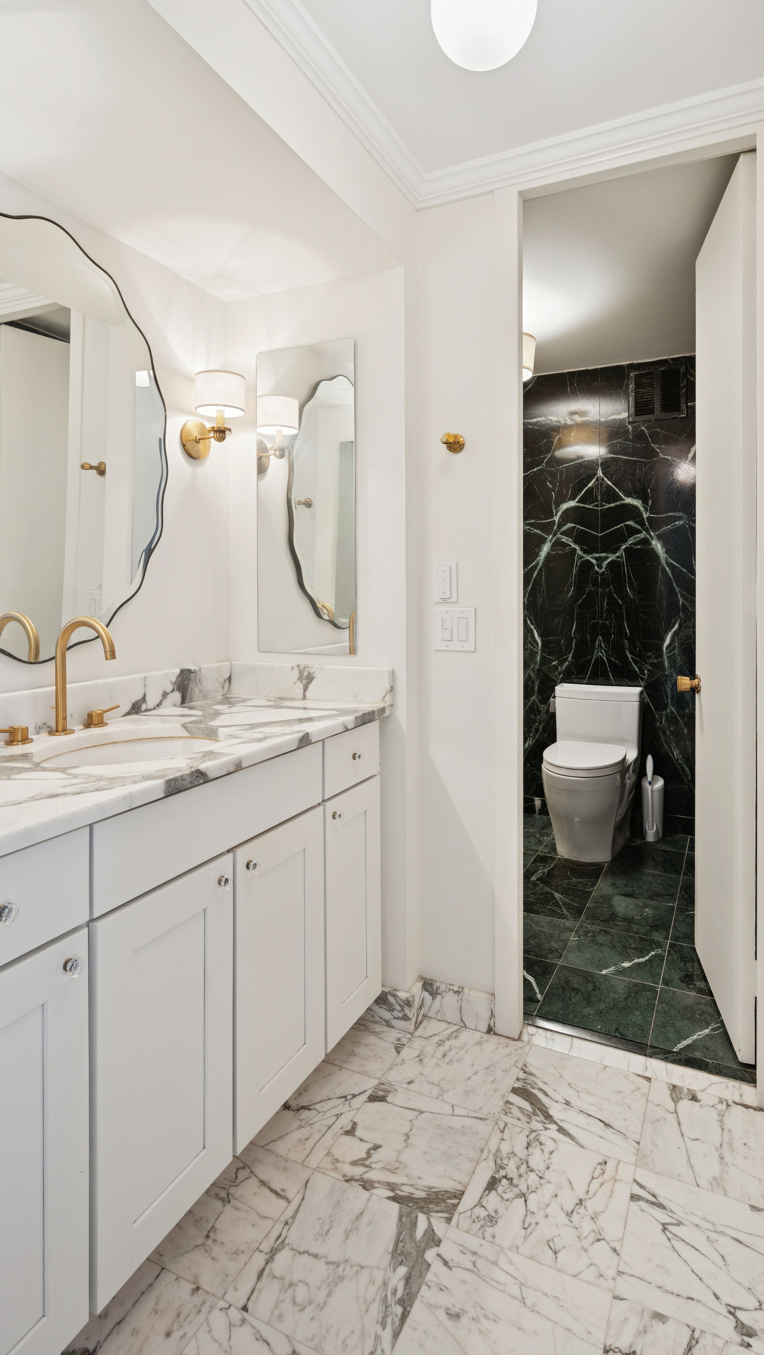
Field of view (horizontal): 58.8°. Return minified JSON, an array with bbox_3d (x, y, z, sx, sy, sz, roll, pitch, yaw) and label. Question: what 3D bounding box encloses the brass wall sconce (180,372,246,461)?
[{"bbox_3d":[-0.492,-0.773,2.016,0.181,0.234,0.150,2,4,27],"label":"brass wall sconce"}]

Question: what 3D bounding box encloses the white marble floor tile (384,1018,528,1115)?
[{"bbox_3d":[0.197,1.012,1.774,0.305,0.010,0.299,3,7,27],"label":"white marble floor tile"}]

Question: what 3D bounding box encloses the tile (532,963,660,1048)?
[{"bbox_3d":[0.644,0.959,2.002,0.303,0.010,0.305,3,7,27],"label":"tile"}]

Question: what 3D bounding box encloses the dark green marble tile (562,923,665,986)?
[{"bbox_3d":[0.785,0.929,2.274,0.305,0.010,0.308,3,7,27],"label":"dark green marble tile"}]

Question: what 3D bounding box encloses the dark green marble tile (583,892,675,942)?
[{"bbox_3d":[0.924,0.892,2.530,0.305,0.012,0.305,3,7,27],"label":"dark green marble tile"}]

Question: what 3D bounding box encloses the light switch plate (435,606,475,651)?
[{"bbox_3d":[0.209,-0.137,1.938,0.122,0.124,0.008,2,5,27],"label":"light switch plate"}]

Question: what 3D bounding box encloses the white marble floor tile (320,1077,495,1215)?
[{"bbox_3d":[0.064,1.053,1.522,0.305,0.012,0.305,3,7,27],"label":"white marble floor tile"}]

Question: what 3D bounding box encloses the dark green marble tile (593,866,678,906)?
[{"bbox_3d":[1.068,0.867,2.823,0.309,0.010,0.305,3,7,27],"label":"dark green marble tile"}]

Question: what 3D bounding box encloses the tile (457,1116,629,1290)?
[{"bbox_3d":[0.341,1.069,1.393,0.305,0.012,0.305,3,7,27],"label":"tile"}]

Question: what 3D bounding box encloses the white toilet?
[{"bbox_3d":[0.970,0.436,3.184,0.410,0.725,0.710,3,7,27],"label":"white toilet"}]

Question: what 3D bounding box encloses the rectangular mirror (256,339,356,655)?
[{"bbox_3d":[-0.235,-0.539,2.053,0.355,0.930,0.015,2,5,27],"label":"rectangular mirror"}]

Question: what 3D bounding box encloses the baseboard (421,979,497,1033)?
[{"bbox_3d":[0.221,0.940,1.937,0.214,0.099,0.020,2,5,27],"label":"baseboard"}]

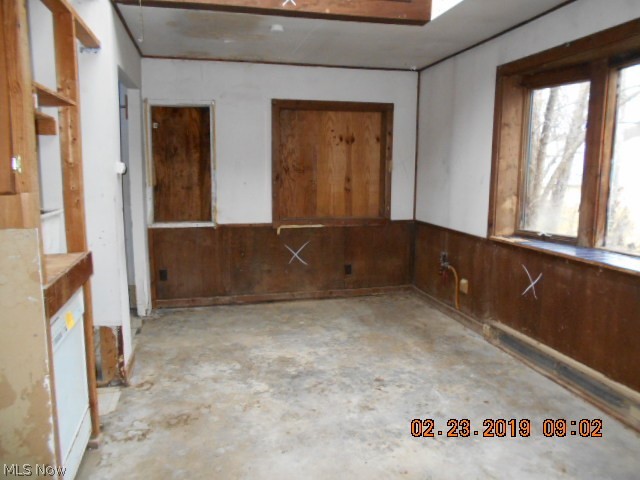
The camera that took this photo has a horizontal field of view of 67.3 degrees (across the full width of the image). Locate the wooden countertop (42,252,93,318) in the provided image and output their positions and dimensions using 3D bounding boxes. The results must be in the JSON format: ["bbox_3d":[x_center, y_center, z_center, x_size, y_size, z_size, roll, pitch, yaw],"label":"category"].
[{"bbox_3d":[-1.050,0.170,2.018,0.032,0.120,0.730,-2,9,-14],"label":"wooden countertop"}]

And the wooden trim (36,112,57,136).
[{"bbox_3d":[-1.274,-0.539,2.207,0.130,0.100,0.120,-2,9,-14],"label":"wooden trim"}]

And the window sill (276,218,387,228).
[{"bbox_3d":[0.148,-0.194,5.098,1.295,0.083,0.060,-2,9,-14],"label":"window sill"}]

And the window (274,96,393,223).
[{"bbox_3d":[0.147,-0.791,5.035,1.295,1.279,0.090,-2,9,-14],"label":"window"}]

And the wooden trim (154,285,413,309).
[{"bbox_3d":[-0.309,0.605,5.098,2.722,0.088,0.030,-2,9,-14],"label":"wooden trim"}]

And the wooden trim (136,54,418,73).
[{"bbox_3d":[-0.303,-1.740,4.749,2.754,0.037,0.035,-2,9,-14],"label":"wooden trim"}]

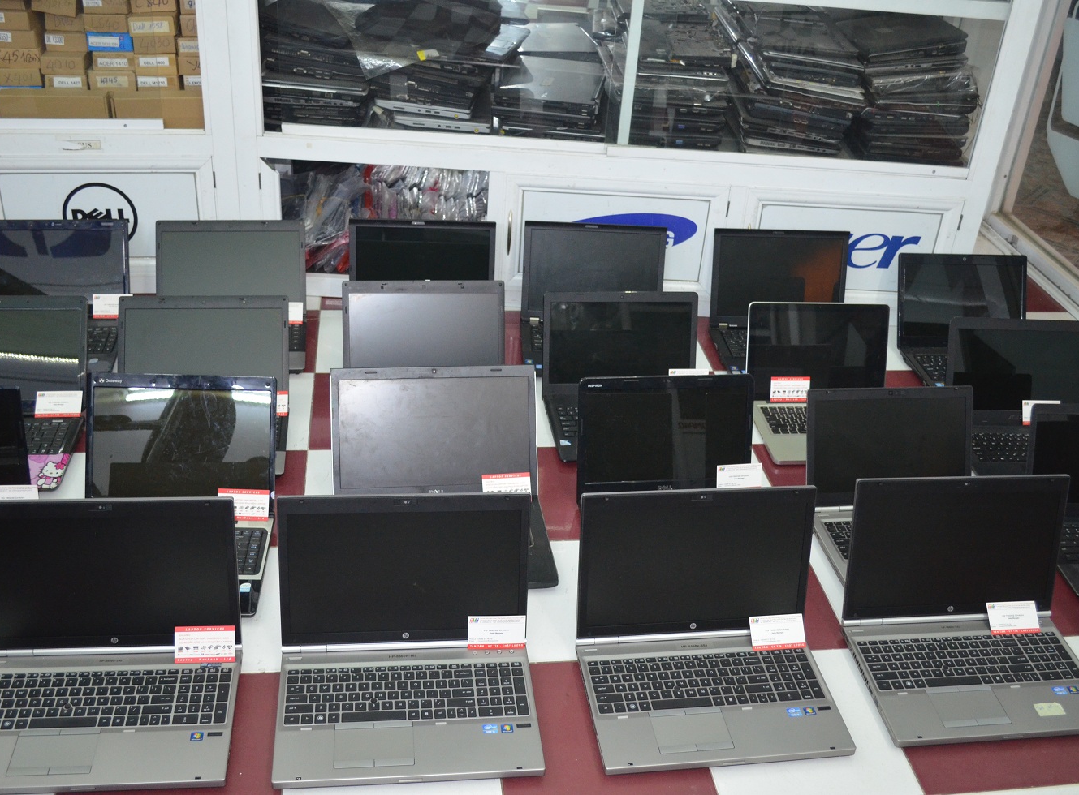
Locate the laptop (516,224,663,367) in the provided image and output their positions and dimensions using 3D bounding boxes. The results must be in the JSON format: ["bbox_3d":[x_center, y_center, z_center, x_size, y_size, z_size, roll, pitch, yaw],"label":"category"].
[{"bbox_3d":[0.135,-0.224,2.532,0.337,0.250,0.308,2,31,-5],"label":"laptop"}]

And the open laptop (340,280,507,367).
[{"bbox_3d":[-0.227,-0.062,2.232,0.337,0.236,0.320,-1,32,-9],"label":"open laptop"}]

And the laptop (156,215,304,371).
[{"bbox_3d":[-0.697,-0.228,2.460,0.339,0.220,0.350,-1,32,-10],"label":"laptop"}]

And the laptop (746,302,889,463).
[{"bbox_3d":[0.618,-0.034,2.312,0.325,0.216,0.320,0,32,-7],"label":"laptop"}]

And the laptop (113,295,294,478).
[{"bbox_3d":[-0.664,-0.025,2.138,0.343,0.207,0.377,-1,32,-9],"label":"laptop"}]

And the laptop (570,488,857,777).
[{"bbox_3d":[0.260,0.332,1.622,0.373,0.261,0.327,-1,32,-9],"label":"laptop"}]

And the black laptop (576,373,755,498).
[{"bbox_3d":[0.251,0.149,1.935,0.334,0.247,0.342,-1,32,-10],"label":"black laptop"}]

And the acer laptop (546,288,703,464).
[{"bbox_3d":[0.192,-0.048,2.269,0.338,0.226,0.326,-1,32,-9],"label":"acer laptop"}]

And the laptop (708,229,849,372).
[{"bbox_3d":[0.589,-0.207,2.550,0.338,0.260,0.328,0,32,-8],"label":"laptop"}]

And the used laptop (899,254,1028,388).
[{"bbox_3d":[1.033,-0.157,2.553,0.342,0.234,0.357,-1,32,-9],"label":"used laptop"}]

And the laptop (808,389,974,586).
[{"bbox_3d":[0.681,0.162,1.996,0.342,0.225,0.331,-1,32,-10],"label":"laptop"}]

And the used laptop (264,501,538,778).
[{"bbox_3d":[-0.186,0.336,1.558,0.373,0.263,0.317,0,32,-8],"label":"used laptop"}]

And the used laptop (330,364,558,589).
[{"bbox_3d":[-0.172,0.136,1.919,0.375,0.229,0.374,-1,32,-9],"label":"used laptop"}]

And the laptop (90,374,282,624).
[{"bbox_3d":[-0.615,0.155,1.822,0.326,0.239,0.362,1,31,-6],"label":"laptop"}]

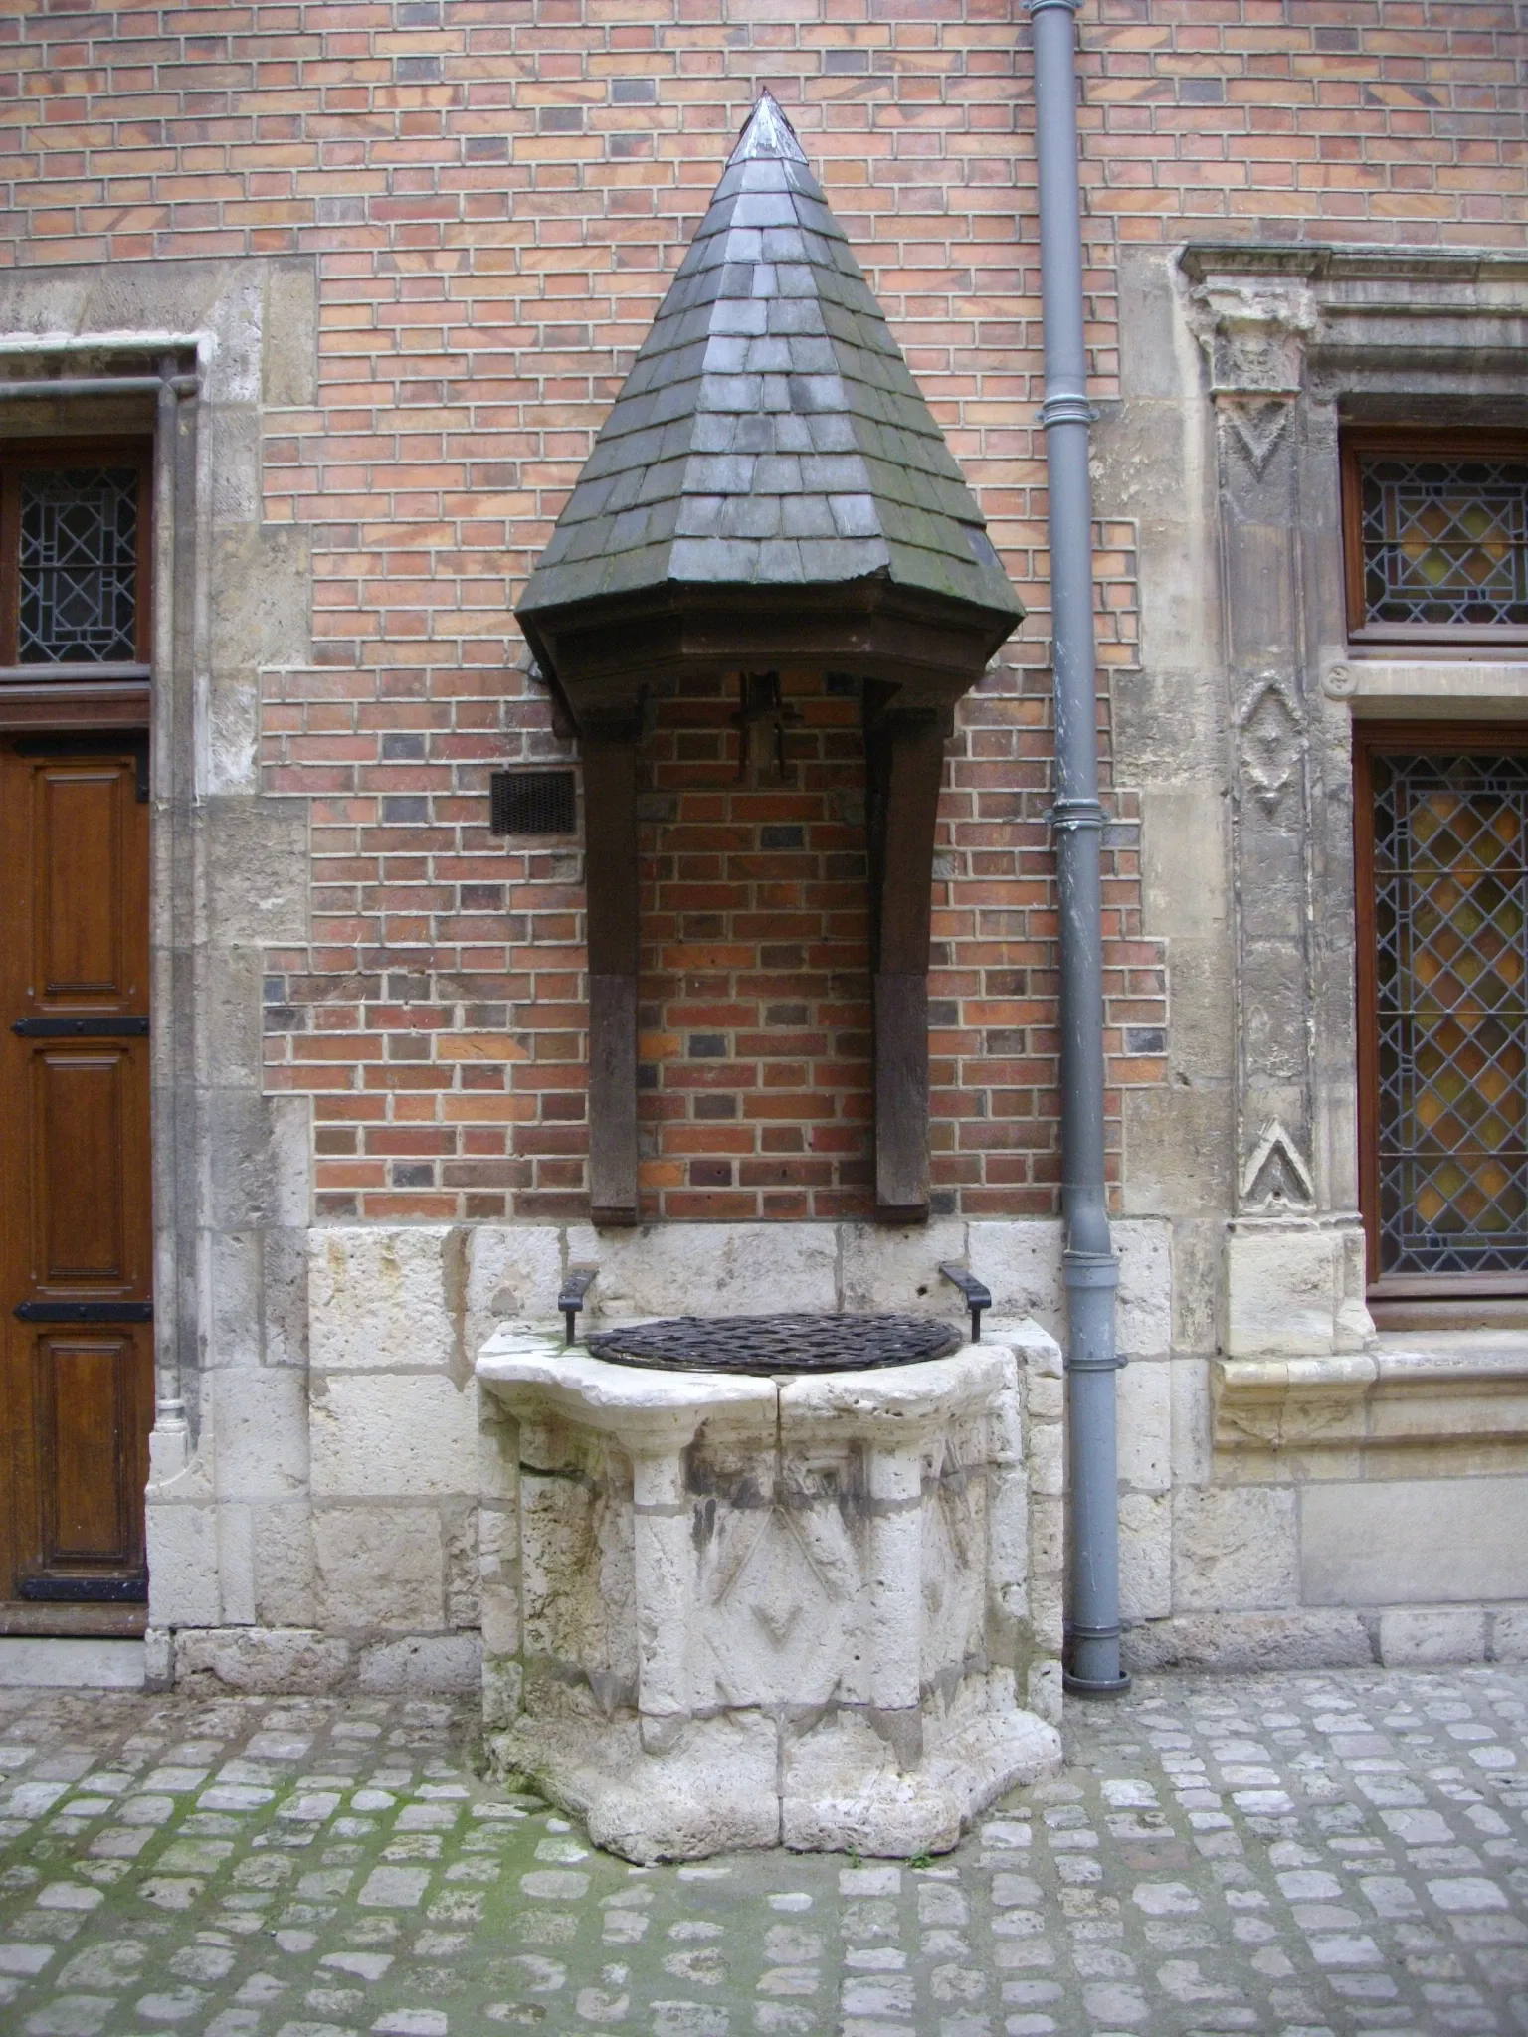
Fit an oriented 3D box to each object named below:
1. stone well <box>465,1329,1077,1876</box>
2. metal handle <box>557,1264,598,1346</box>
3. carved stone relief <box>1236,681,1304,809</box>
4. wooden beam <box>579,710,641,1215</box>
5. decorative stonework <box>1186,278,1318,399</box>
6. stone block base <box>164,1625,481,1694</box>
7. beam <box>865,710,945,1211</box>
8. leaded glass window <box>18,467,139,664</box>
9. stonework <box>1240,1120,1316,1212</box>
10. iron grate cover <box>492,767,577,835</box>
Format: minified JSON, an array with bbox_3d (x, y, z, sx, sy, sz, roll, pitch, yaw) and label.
[{"bbox_3d":[0.037,1.154,4.714,1.255,0.887,1.260,0,-2,0],"label":"stone well"},{"bbox_3d":[-0.434,0.657,5.107,0.060,0.150,0.510,0,-2,0],"label":"metal handle"},{"bbox_3d":[1.237,-0.664,5.352,0.159,0.332,0.060,0,-2,0],"label":"carved stone relief"},{"bbox_3d":[-0.340,-0.073,5.041,0.140,1.115,0.690,0,-2,0],"label":"wooden beam"},{"bbox_3d":[1.178,-1.642,5.364,0.311,0.296,0.200,0,-2,0],"label":"decorative stonework"},{"bbox_3d":[-1.064,1.550,5.329,0.765,0.164,0.150,0,-2,0],"label":"stone block base"},{"bbox_3d":[0.328,-0.096,5.040,0.135,1.140,0.690,0,-2,0],"label":"beam"},{"bbox_3d":[-1.770,-1.170,5.646,0.313,0.514,0.040,0,-2,0],"label":"leaded glass window"},{"bbox_3d":[1.247,0.359,5.328,0.185,0.224,0.080,0,-2,0],"label":"stonework"},{"bbox_3d":[-0.571,-0.537,5.412,0.209,0.166,0.040,0,-2,0],"label":"iron grate cover"}]

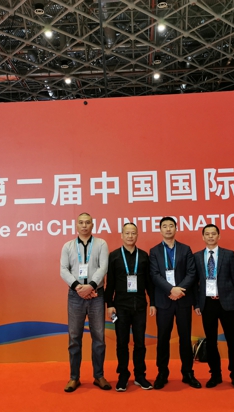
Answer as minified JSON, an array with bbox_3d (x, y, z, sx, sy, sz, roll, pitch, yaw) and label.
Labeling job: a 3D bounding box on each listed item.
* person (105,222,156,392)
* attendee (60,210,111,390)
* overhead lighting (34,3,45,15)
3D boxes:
[{"bbox_3d":[0.142,1.025,4.505,0.520,1.688,0.330,-2,-7,2],"label":"person"},{"bbox_3d":[-0.335,0.983,4.564,0.510,1.817,0.360,-2,-7,-1],"label":"attendee"},{"bbox_3d":[-5.137,-13.134,28.485,0.680,0.500,0.680,-2,-7,3],"label":"overhead lighting"}]

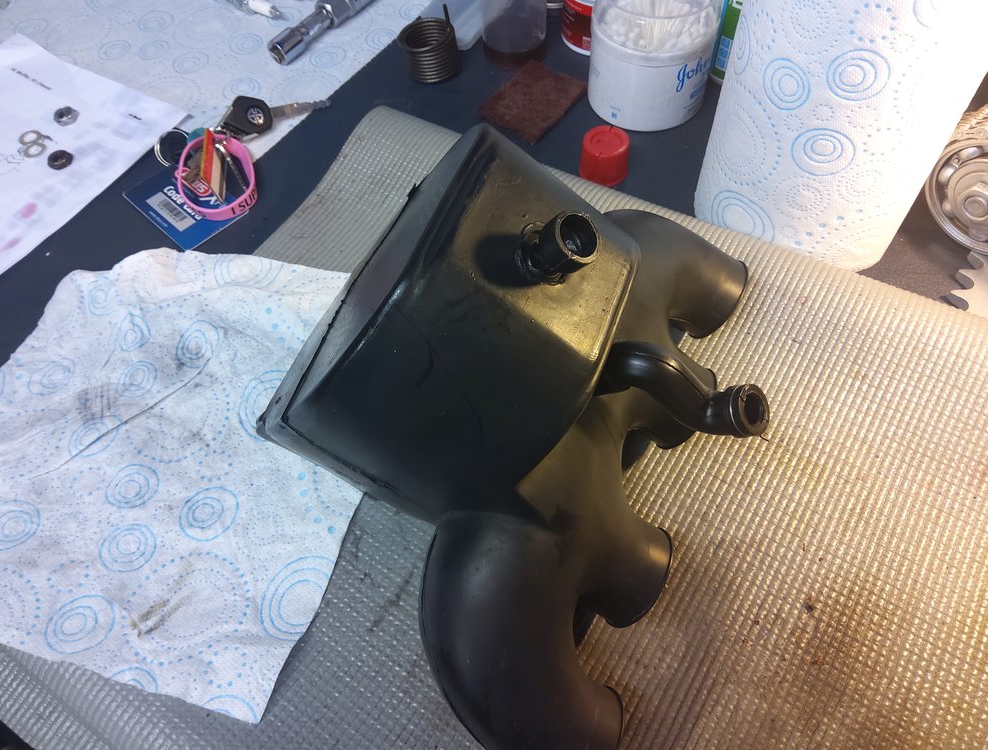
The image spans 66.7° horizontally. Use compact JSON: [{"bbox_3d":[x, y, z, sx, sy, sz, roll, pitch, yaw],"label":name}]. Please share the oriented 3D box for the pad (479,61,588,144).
[{"bbox_3d":[0.032,-0.223,0.613,0.058,0.008,0.082,33,63,21],"label":"pad"}]

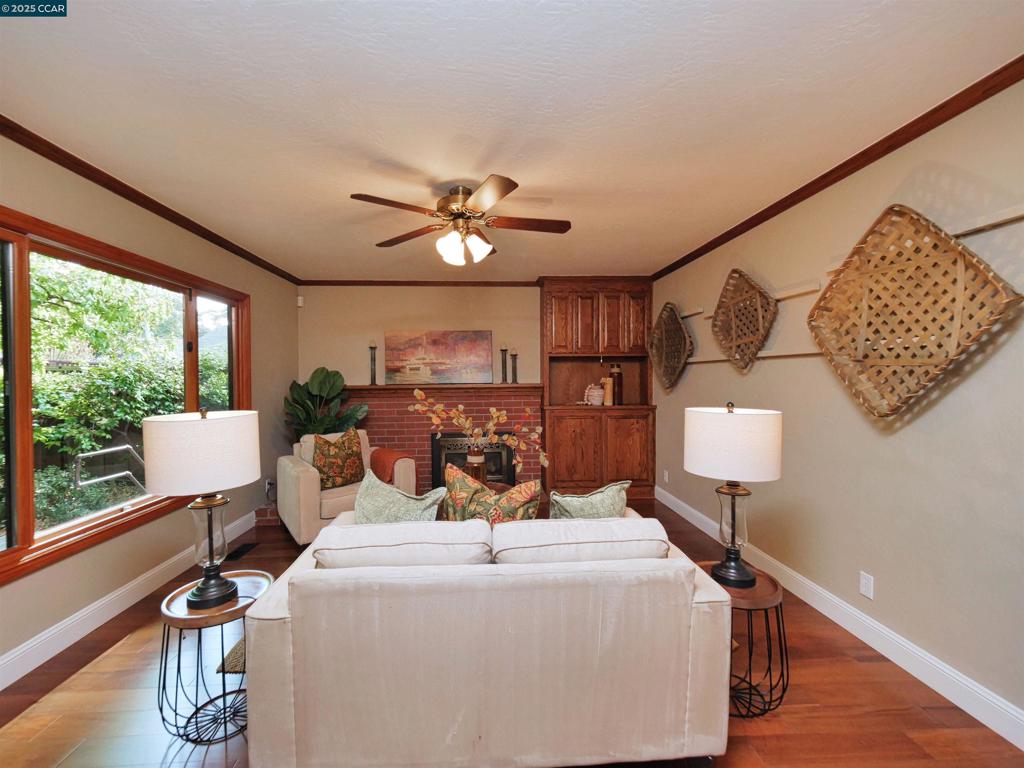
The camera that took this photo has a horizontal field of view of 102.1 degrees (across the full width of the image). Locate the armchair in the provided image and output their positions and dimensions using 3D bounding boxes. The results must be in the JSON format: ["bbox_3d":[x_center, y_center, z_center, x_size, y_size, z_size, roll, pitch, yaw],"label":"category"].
[{"bbox_3d":[-1.505,0.863,3.749,0.930,0.830,0.890,-1,1,-39],"label":"armchair"}]

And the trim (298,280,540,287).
[{"bbox_3d":[-1.027,-1.139,4.680,2.700,0.066,0.050,0,1,-4],"label":"trim"}]

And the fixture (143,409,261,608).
[{"bbox_3d":[-1.167,0.458,1.593,0.365,0.740,0.365,0,1,-4],"label":"fixture"}]

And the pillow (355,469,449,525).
[{"bbox_3d":[-0.485,0.613,1.835,0.430,0.440,0.170,0,1,1],"label":"pillow"}]

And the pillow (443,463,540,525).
[{"bbox_3d":[-0.091,0.597,1.854,0.450,0.450,0.170,0,1,-4],"label":"pillow"}]

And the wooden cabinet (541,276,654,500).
[{"bbox_3d":[0.949,0.041,4.686,1.200,2.440,0.400,0,1,-4],"label":"wooden cabinet"}]

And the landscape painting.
[{"bbox_3d":[-0.819,-0.296,4.679,1.203,0.603,0.045,0,1,-4],"label":"landscape painting"}]

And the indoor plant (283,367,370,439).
[{"bbox_3d":[-1.859,0.455,4.176,0.780,1.280,0.700,0,1,-4],"label":"indoor plant"}]

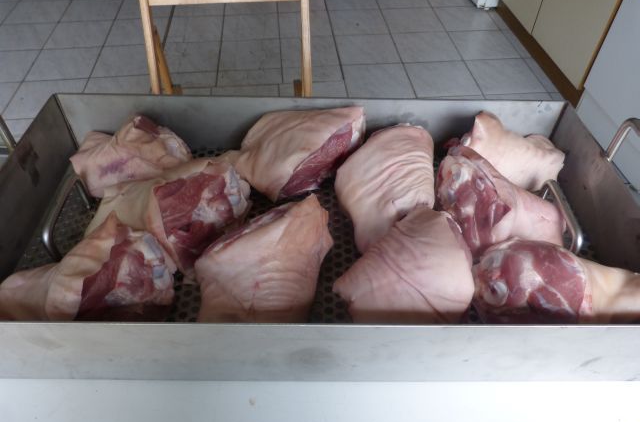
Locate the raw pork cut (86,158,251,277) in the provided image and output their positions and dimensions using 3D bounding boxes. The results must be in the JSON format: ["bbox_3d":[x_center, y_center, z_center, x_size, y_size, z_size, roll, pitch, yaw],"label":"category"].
[{"bbox_3d":[-0.202,0.008,0.625,0.211,0.112,0.161,-15,49,-14],"label":"raw pork cut"}]

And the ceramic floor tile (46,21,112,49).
[{"bbox_3d":[-1.325,-0.975,2.561,0.308,0.010,0.308,-4,48,-4],"label":"ceramic floor tile"}]

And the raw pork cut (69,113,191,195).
[{"bbox_3d":[-0.291,-0.083,0.717,0.174,0.098,0.141,-15,49,-14],"label":"raw pork cut"}]

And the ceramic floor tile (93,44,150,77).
[{"bbox_3d":[-0.987,-0.772,2.382,0.310,0.010,0.310,-4,48,-4],"label":"ceramic floor tile"}]

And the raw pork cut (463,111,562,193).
[{"bbox_3d":[0.294,-0.094,0.733,0.170,0.102,0.136,15,49,13],"label":"raw pork cut"}]

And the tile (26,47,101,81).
[{"bbox_3d":[-1.296,-0.746,2.350,0.308,0.010,0.308,-4,48,-4],"label":"tile"}]

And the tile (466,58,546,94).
[{"bbox_3d":[0.912,-0.669,2.298,0.310,0.010,0.310,-4,48,-4],"label":"tile"}]

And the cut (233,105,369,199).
[{"bbox_3d":[-0.034,-0.089,0.718,0.210,0.110,0.150,8,47,6],"label":"cut"}]

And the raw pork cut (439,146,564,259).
[{"bbox_3d":[0.239,-0.004,0.634,0.165,0.105,0.120,11,48,10],"label":"raw pork cut"}]

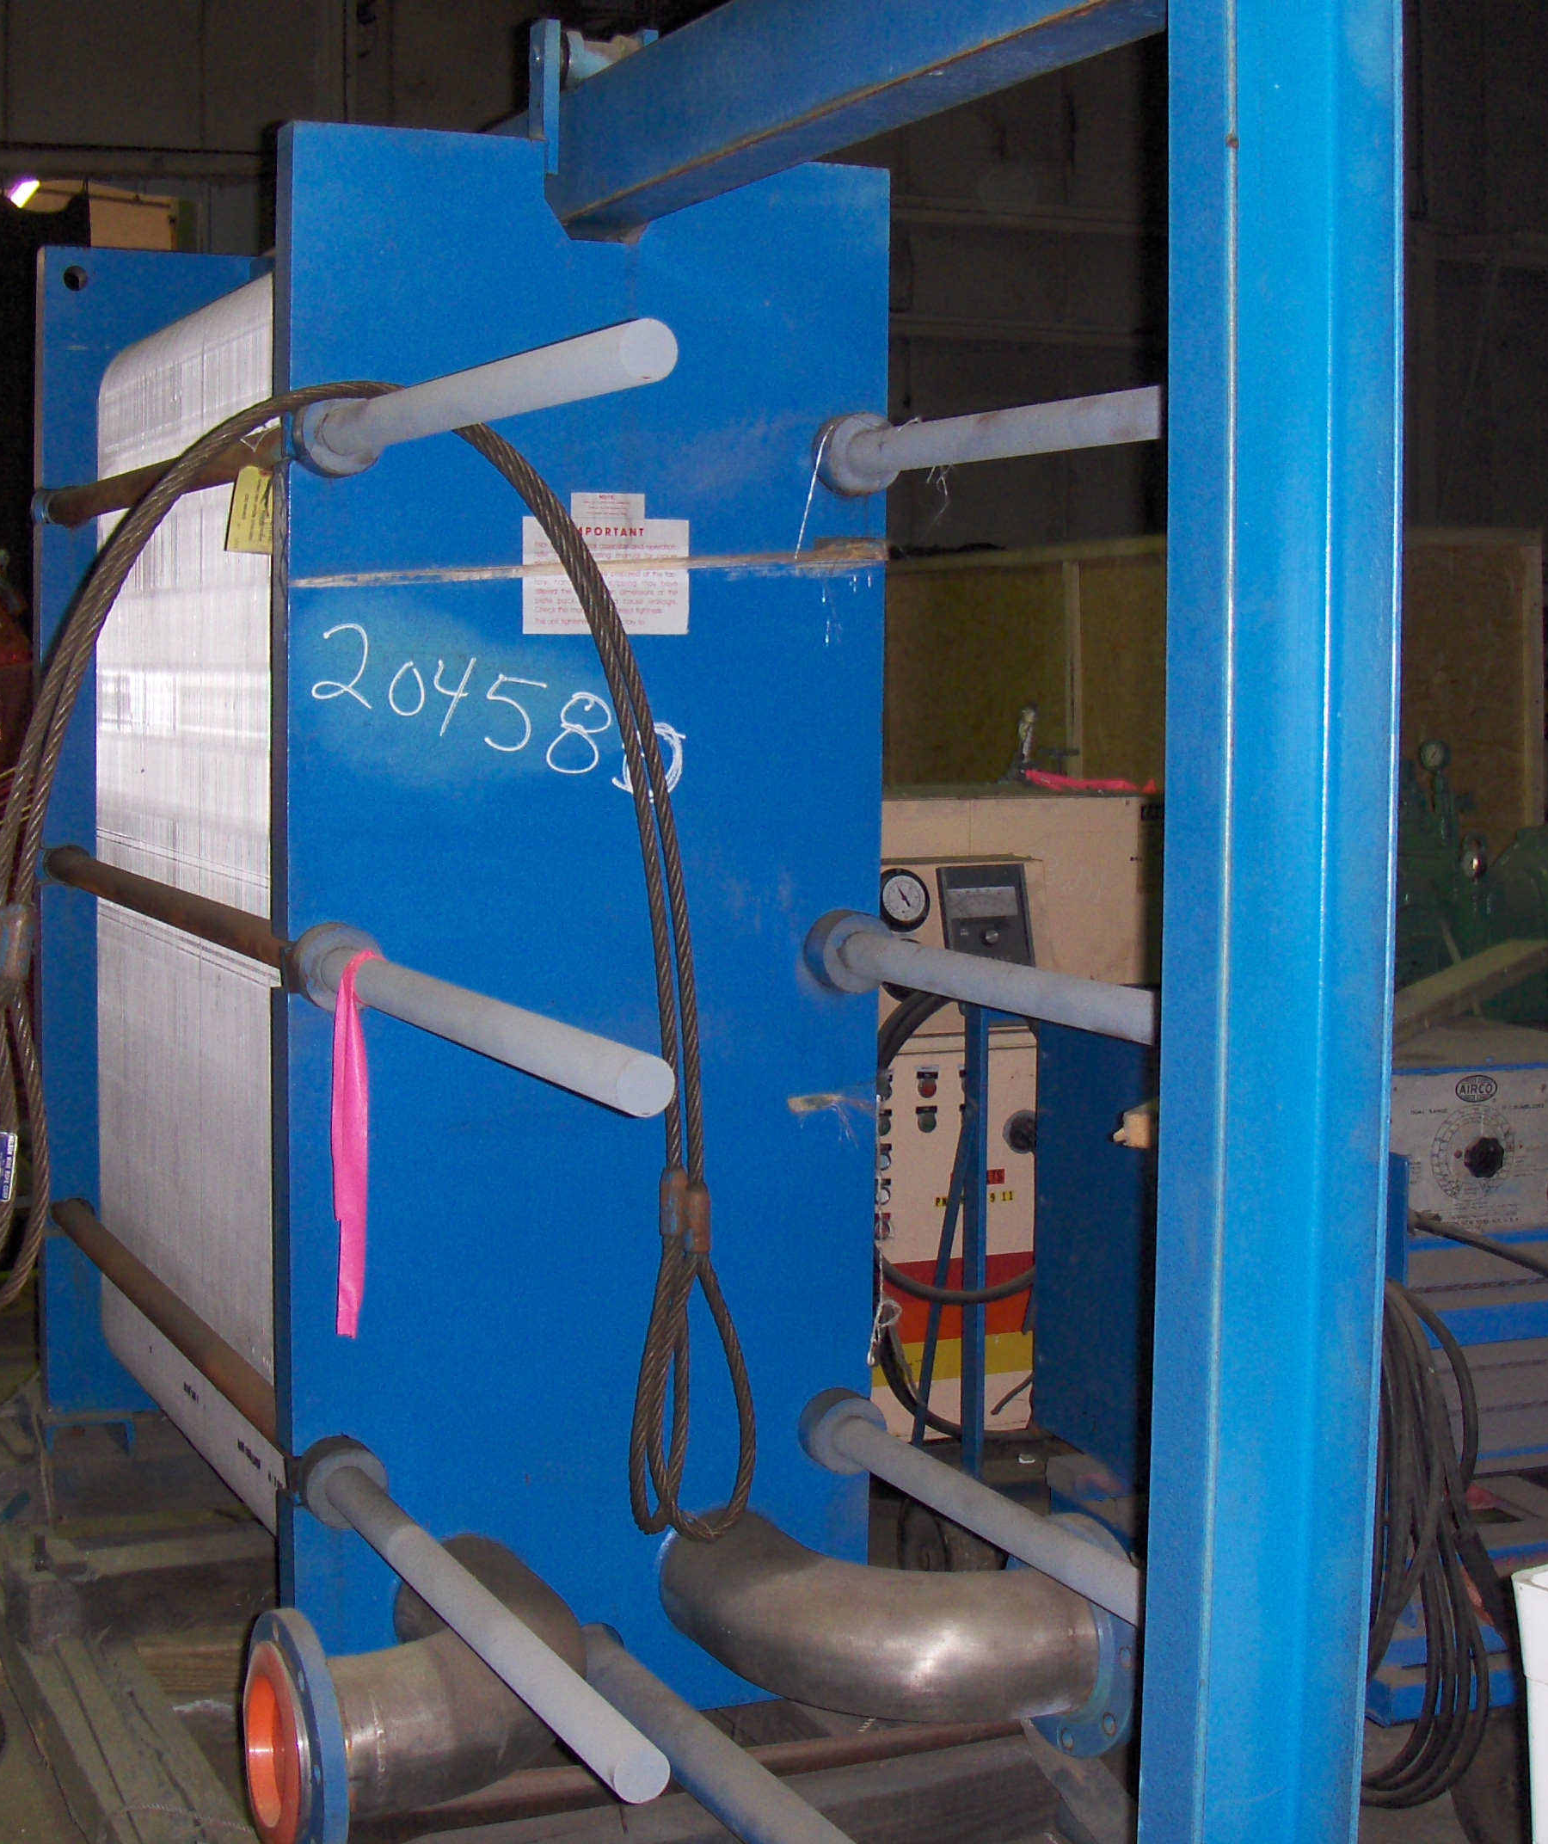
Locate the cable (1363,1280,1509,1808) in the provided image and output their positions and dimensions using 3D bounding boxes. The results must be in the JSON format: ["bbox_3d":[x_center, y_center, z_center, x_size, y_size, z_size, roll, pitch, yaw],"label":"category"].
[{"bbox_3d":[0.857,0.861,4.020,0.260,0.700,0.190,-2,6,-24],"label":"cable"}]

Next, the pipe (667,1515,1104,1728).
[{"bbox_3d":[0.113,0.816,3.402,0.360,0.171,0.430,-2,6,-24],"label":"pipe"}]

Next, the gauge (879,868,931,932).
[{"bbox_3d":[0.251,-0.041,5.650,0.127,0.127,0.050,-2,-14,-24],"label":"gauge"}]

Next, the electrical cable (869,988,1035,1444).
[{"bbox_3d":[0.305,0.460,4.700,0.330,0.750,0.200,-2,6,-24],"label":"electrical cable"}]

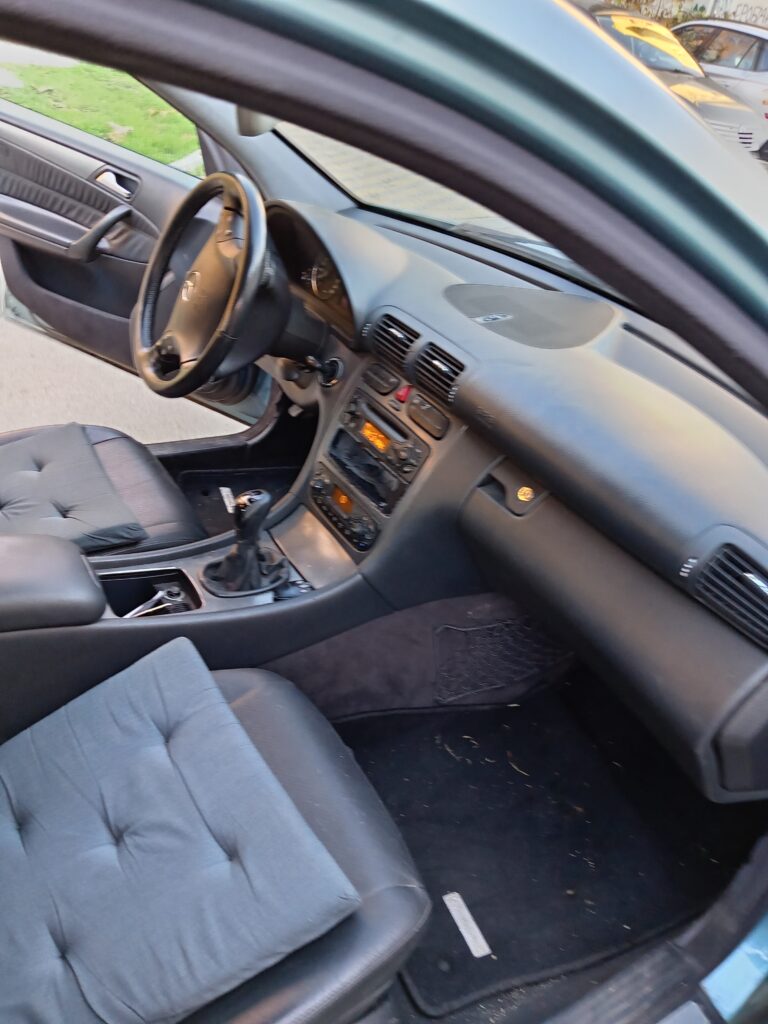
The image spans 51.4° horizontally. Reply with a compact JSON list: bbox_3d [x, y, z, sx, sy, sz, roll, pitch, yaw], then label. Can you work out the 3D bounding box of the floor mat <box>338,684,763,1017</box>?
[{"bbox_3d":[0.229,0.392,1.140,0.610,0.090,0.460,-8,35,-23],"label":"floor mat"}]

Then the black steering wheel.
[{"bbox_3d":[-0.283,-0.369,1.361,0.130,0.385,0.385,15,20,-42],"label":"black steering wheel"}]

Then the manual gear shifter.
[{"bbox_3d":[-0.203,0.039,1.183,0.138,0.165,0.101,-13,37,-29],"label":"manual gear shifter"}]

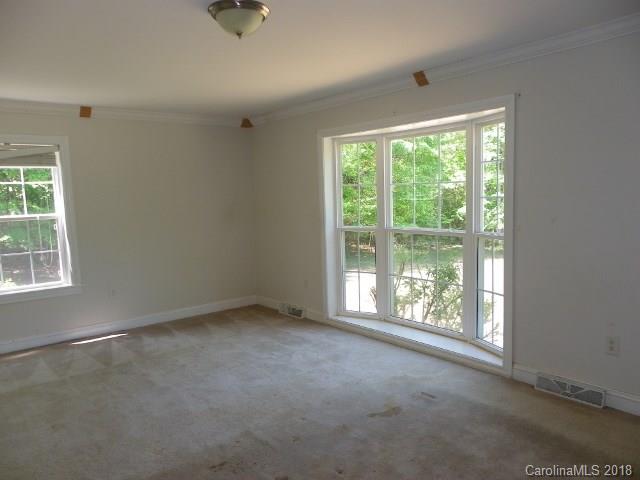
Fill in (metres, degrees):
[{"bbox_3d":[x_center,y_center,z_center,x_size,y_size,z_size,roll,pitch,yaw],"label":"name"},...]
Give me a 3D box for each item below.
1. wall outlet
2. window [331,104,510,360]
[{"bbox_3d":[1.865,0.676,3.061,0.012,0.116,0.073,-6,7,-39],"label":"wall outlet"},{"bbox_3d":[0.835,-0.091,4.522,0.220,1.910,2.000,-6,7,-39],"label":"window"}]

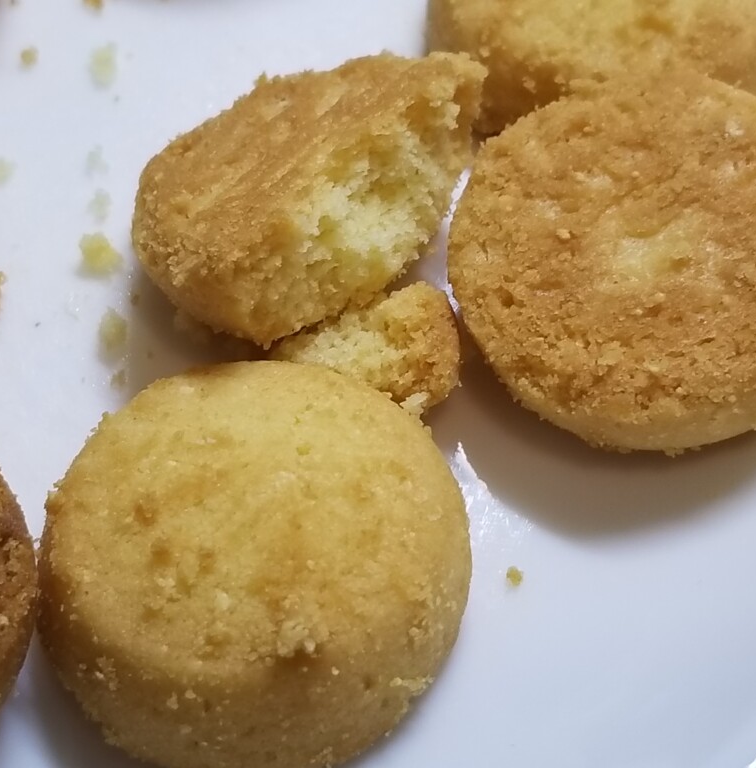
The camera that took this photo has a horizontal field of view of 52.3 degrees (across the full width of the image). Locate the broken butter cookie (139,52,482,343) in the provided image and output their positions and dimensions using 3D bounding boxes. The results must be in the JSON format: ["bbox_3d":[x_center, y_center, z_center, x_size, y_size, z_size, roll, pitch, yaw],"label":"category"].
[{"bbox_3d":[-0.009,-0.026,0.102,0.044,0.018,0.028,-38,57,-8],"label":"broken butter cookie"}]

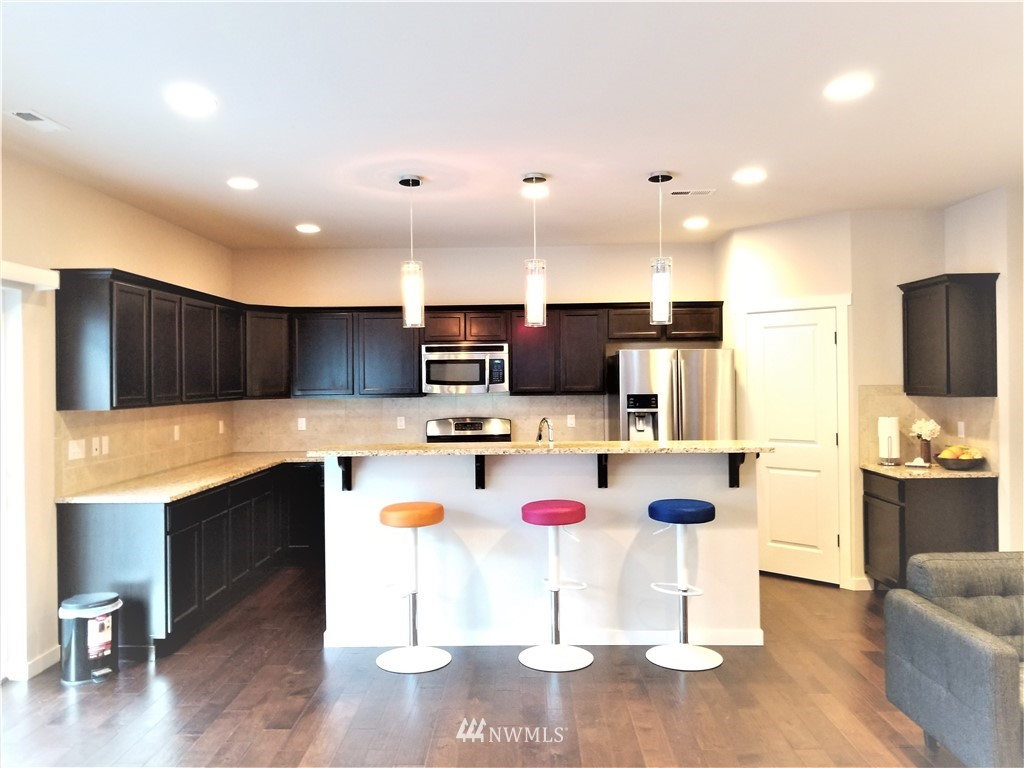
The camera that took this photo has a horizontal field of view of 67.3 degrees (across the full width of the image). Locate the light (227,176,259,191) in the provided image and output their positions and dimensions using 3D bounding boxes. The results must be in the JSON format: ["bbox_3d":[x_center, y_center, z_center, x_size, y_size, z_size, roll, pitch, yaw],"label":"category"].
[{"bbox_3d":[-1.611,-1.190,4.608,0.180,0.020,0.180,-1,0,1],"label":"light"}]

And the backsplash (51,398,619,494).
[{"bbox_3d":[-0.851,0.372,5.596,3.370,0.488,2.640,-1,0,1],"label":"backsplash"}]

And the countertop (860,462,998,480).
[{"bbox_3d":[2.843,0.595,5.280,0.623,0.037,0.615,-1,0,1],"label":"countertop"}]

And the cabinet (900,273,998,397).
[{"bbox_3d":[2.974,-0.311,5.264,0.343,0.795,0.625,-1,0,1],"label":"cabinet"}]

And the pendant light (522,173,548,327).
[{"bbox_3d":[0.138,-0.776,4.506,0.133,0.880,0.133,-1,0,1],"label":"pendant light"}]

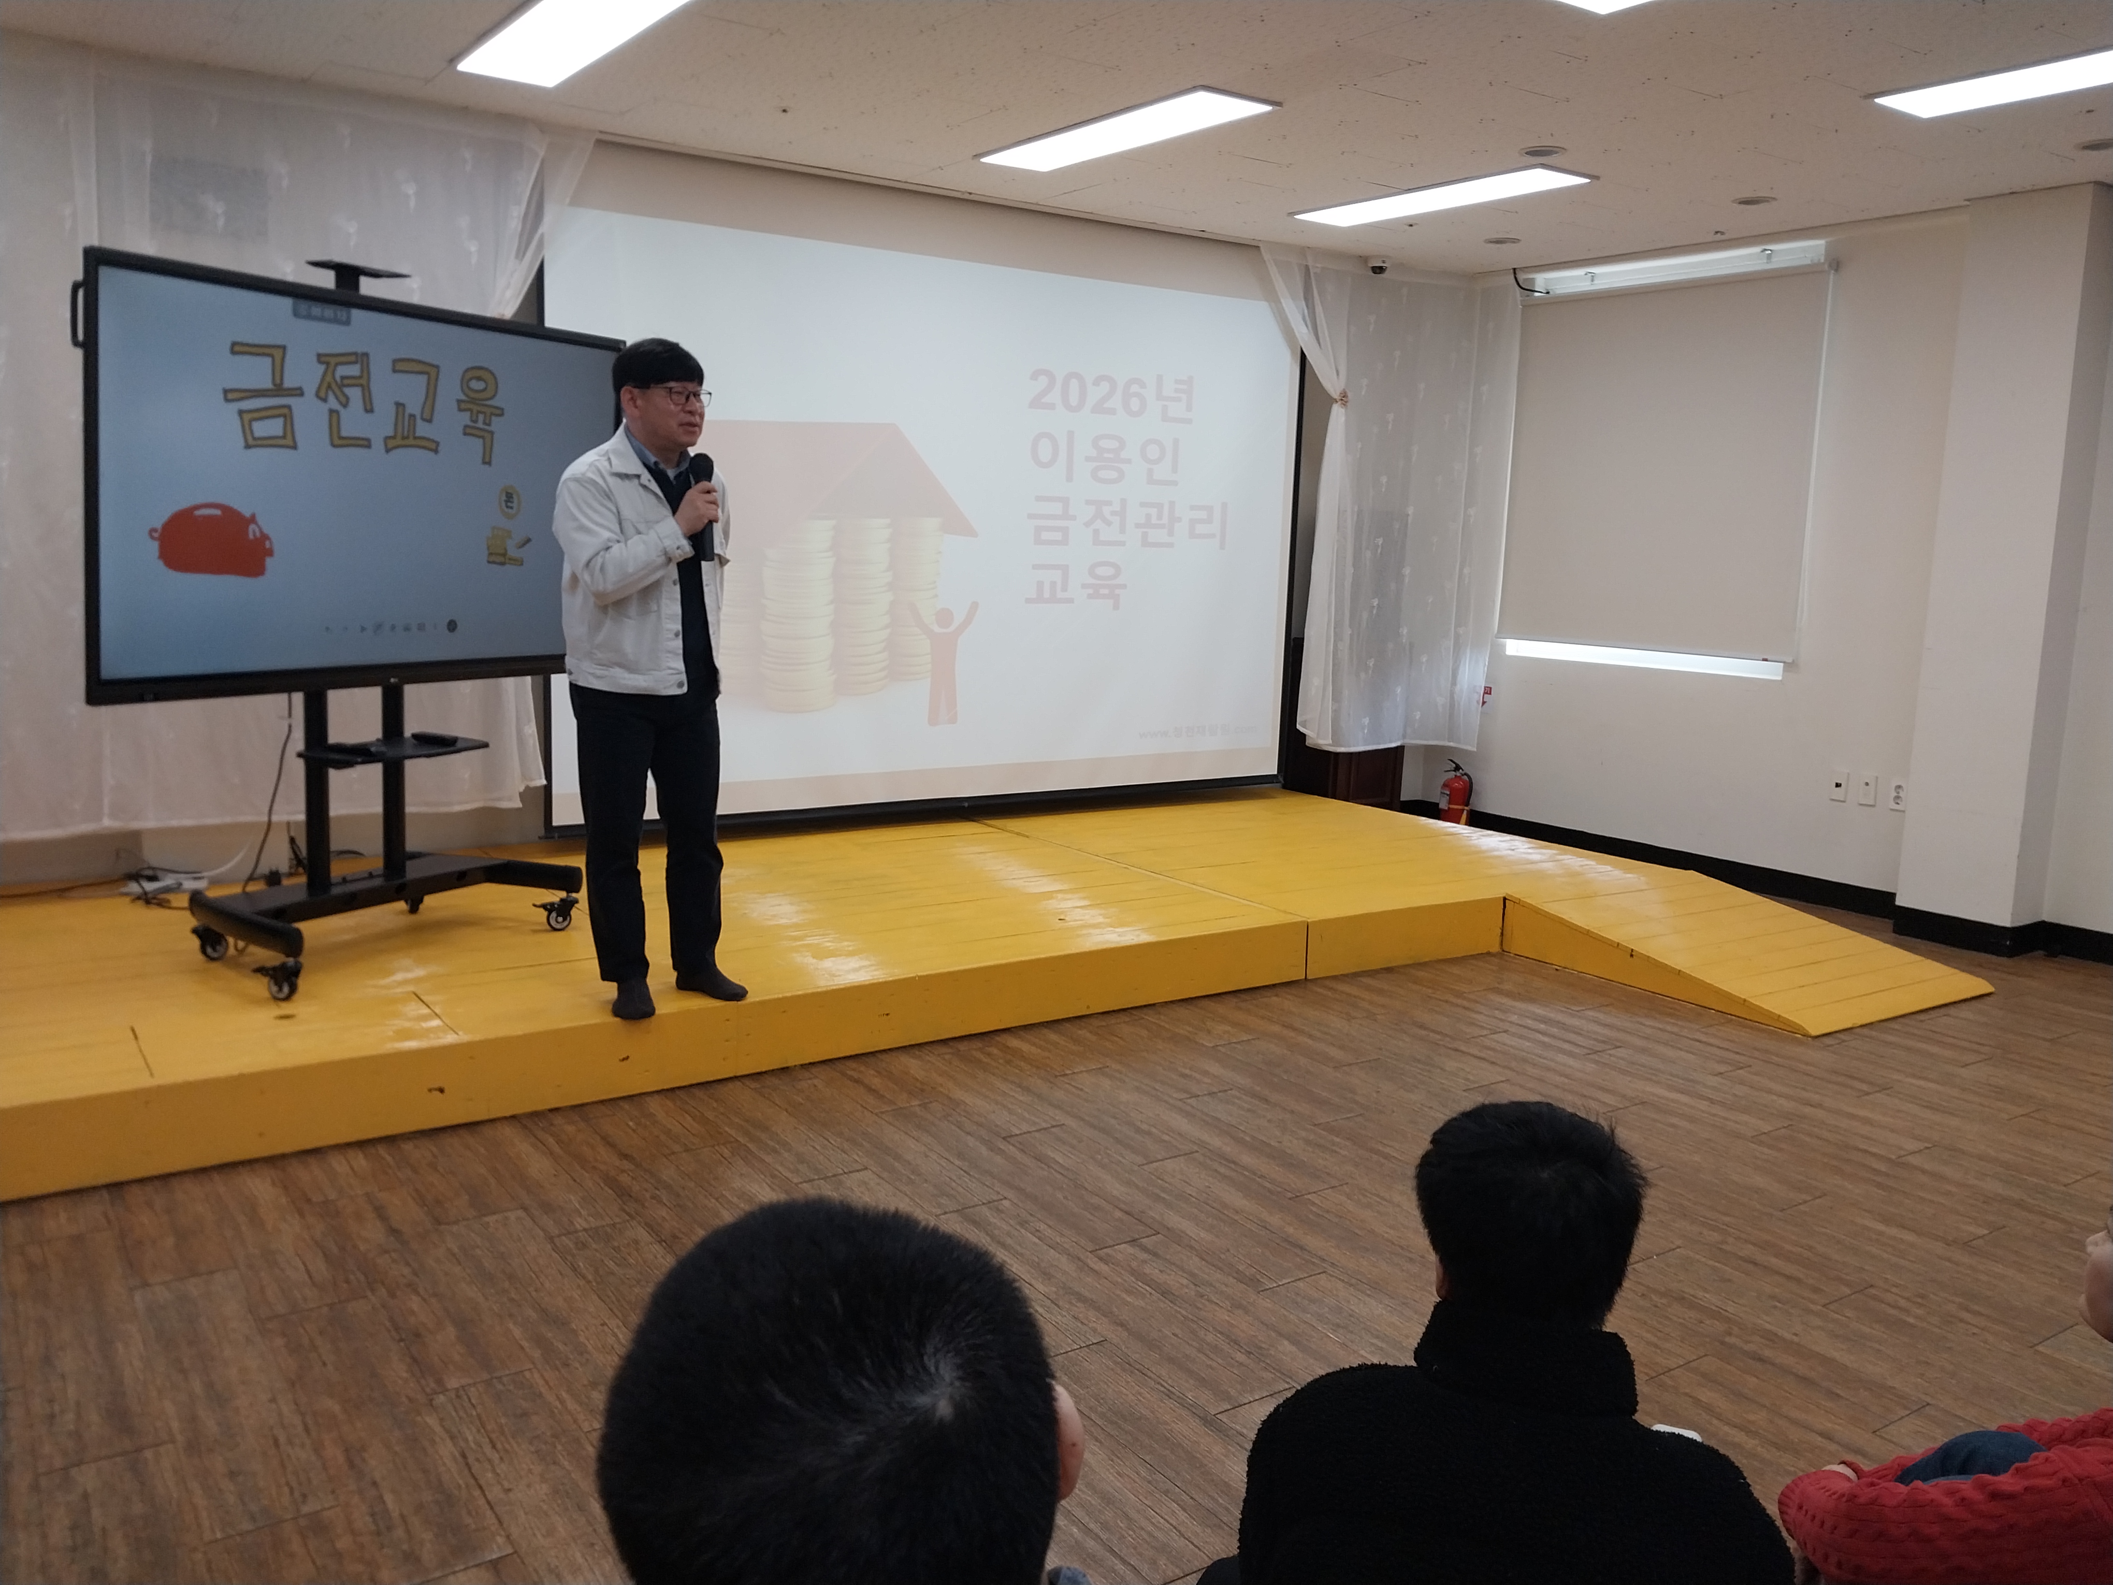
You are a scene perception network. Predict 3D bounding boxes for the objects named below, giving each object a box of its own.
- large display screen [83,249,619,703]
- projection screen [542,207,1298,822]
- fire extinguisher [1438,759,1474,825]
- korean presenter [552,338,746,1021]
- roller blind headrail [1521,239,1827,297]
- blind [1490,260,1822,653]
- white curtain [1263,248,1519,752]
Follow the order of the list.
[{"bbox_3d":[-1.824,-0.811,4.351,0.080,1.020,1.700,10,11,26],"label":"large display screen"},{"bbox_3d":[-0.357,-1.122,6.879,3.710,2.408,0.070,-4,11,-34],"label":"projection screen"},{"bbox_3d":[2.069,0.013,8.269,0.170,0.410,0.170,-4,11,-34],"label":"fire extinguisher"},{"bbox_3d":[-1.016,-0.282,4.002,0.500,1.680,0.370,-7,12,-44],"label":"korean presenter"},{"bbox_3d":[2.705,-2.371,7.153,0.100,0.130,1.560,-4,11,-34],"label":"roller blind headrail"},{"bbox_3d":[2.689,-1.490,7.280,0.080,1.670,1.620,-4,11,-34],"label":"blind"},{"bbox_3d":[1.613,-1.390,7.858,1.220,2.408,0.400,-4,11,-34],"label":"white curtain"}]

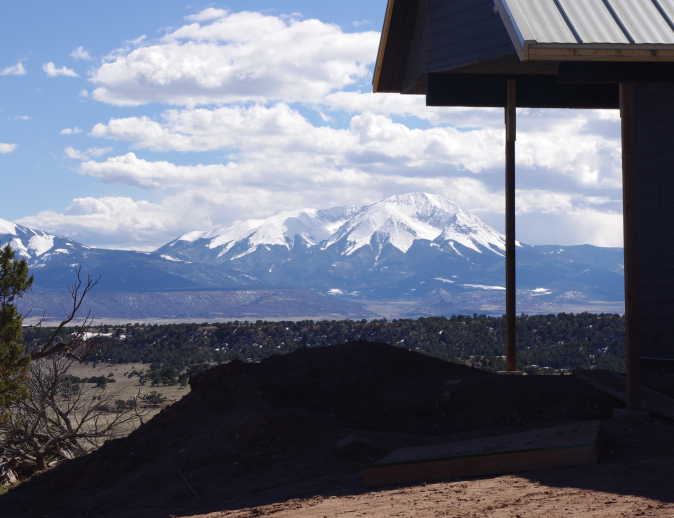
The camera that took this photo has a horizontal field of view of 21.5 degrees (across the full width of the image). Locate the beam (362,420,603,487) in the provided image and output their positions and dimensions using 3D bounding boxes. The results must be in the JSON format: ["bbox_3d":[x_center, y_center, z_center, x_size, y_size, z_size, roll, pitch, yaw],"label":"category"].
[{"bbox_3d":[1.170,1.520,13.900,1.780,0.165,1.120,-7,2,11],"label":"beam"}]

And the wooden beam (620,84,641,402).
[{"bbox_3d":[2.366,-0.097,14.295,0.095,2.653,0.095,0,-2,-7],"label":"wooden beam"}]

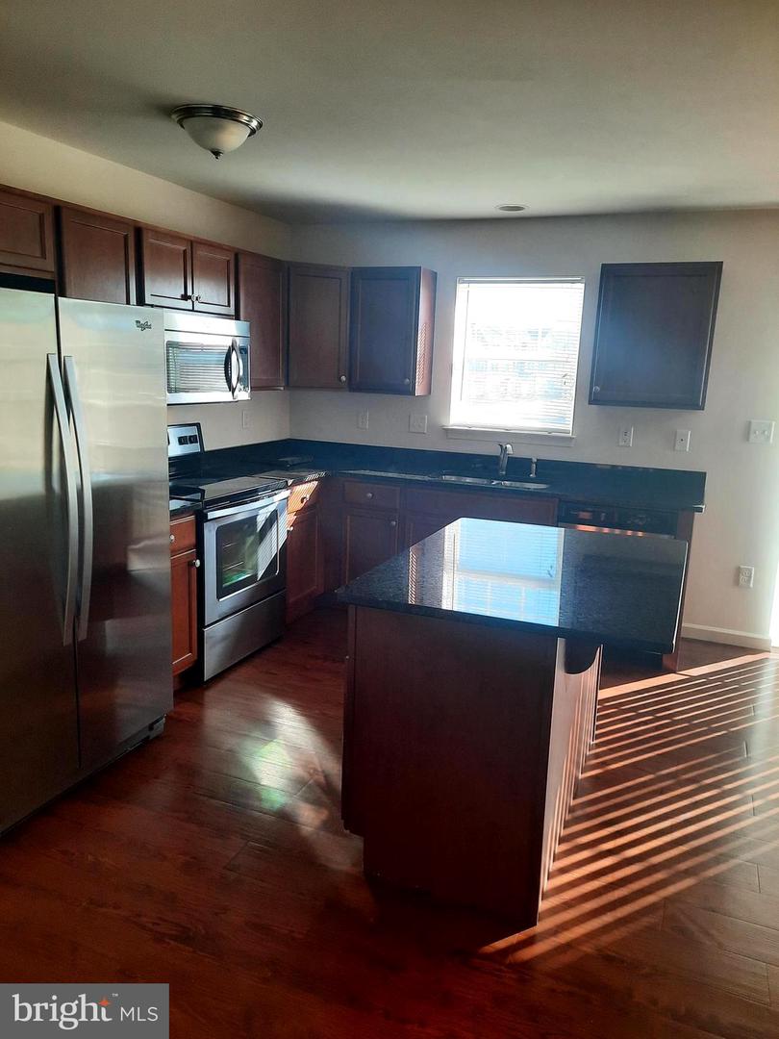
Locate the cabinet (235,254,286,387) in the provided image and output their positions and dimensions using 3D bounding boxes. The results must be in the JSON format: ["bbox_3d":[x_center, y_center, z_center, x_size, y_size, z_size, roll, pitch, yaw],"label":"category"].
[{"bbox_3d":[-0.877,-1.145,4.414,0.320,0.763,0.504,7,13,22],"label":"cabinet"}]

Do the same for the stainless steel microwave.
[{"bbox_3d":[-1.086,-0.827,3.860,0.410,0.420,0.757,7,13,22],"label":"stainless steel microwave"}]

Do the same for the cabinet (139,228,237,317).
[{"bbox_3d":[-1.104,-1.219,3.767,0.322,0.355,0.758,7,13,21],"label":"cabinet"}]

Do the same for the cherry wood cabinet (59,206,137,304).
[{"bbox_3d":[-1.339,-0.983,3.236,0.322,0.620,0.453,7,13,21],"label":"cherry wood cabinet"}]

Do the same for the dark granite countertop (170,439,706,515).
[{"bbox_3d":[0.122,-0.150,3.832,2.776,0.144,2.330,7,13,21],"label":"dark granite countertop"}]

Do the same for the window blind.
[{"bbox_3d":[0.792,-1.024,4.712,0.787,0.931,0.090,7,13,22],"label":"window blind"}]

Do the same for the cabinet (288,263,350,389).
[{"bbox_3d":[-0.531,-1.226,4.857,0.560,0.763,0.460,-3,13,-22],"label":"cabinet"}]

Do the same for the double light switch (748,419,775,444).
[{"bbox_3d":[2.090,-0.489,4.224,0.119,0.120,0.015,7,13,21],"label":"double light switch"}]

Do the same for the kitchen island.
[{"bbox_3d":[0.504,0.600,2.713,0.936,0.911,1.267,7,13,22],"label":"kitchen island"}]

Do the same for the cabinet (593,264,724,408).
[{"bbox_3d":[1.489,-1.018,4.211,0.610,0.763,0.320,7,13,22],"label":"cabinet"}]

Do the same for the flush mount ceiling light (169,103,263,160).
[{"bbox_3d":[-0.663,-1.467,2.896,0.345,0.140,0.345,2,12,0],"label":"flush mount ceiling light"}]

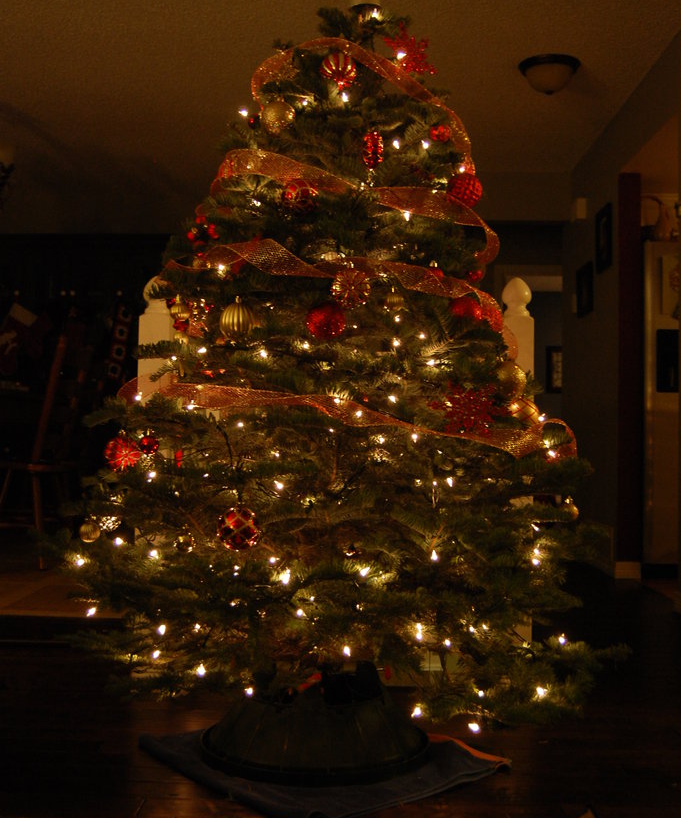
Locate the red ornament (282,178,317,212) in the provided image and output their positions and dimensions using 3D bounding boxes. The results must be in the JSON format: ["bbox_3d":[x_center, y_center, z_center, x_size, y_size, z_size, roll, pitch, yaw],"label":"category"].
[{"bbox_3d":[-0.084,-0.444,2.120,0.072,0.073,0.072,1,-2,1],"label":"red ornament"}]

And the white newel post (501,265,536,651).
[{"bbox_3d":[0.512,0.200,2.973,0.091,1.170,0.091,1,-2,1],"label":"white newel post"}]

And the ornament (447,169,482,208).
[{"bbox_3d":[0.268,-0.472,2.200,0.077,0.079,0.077,1,-2,1],"label":"ornament"}]

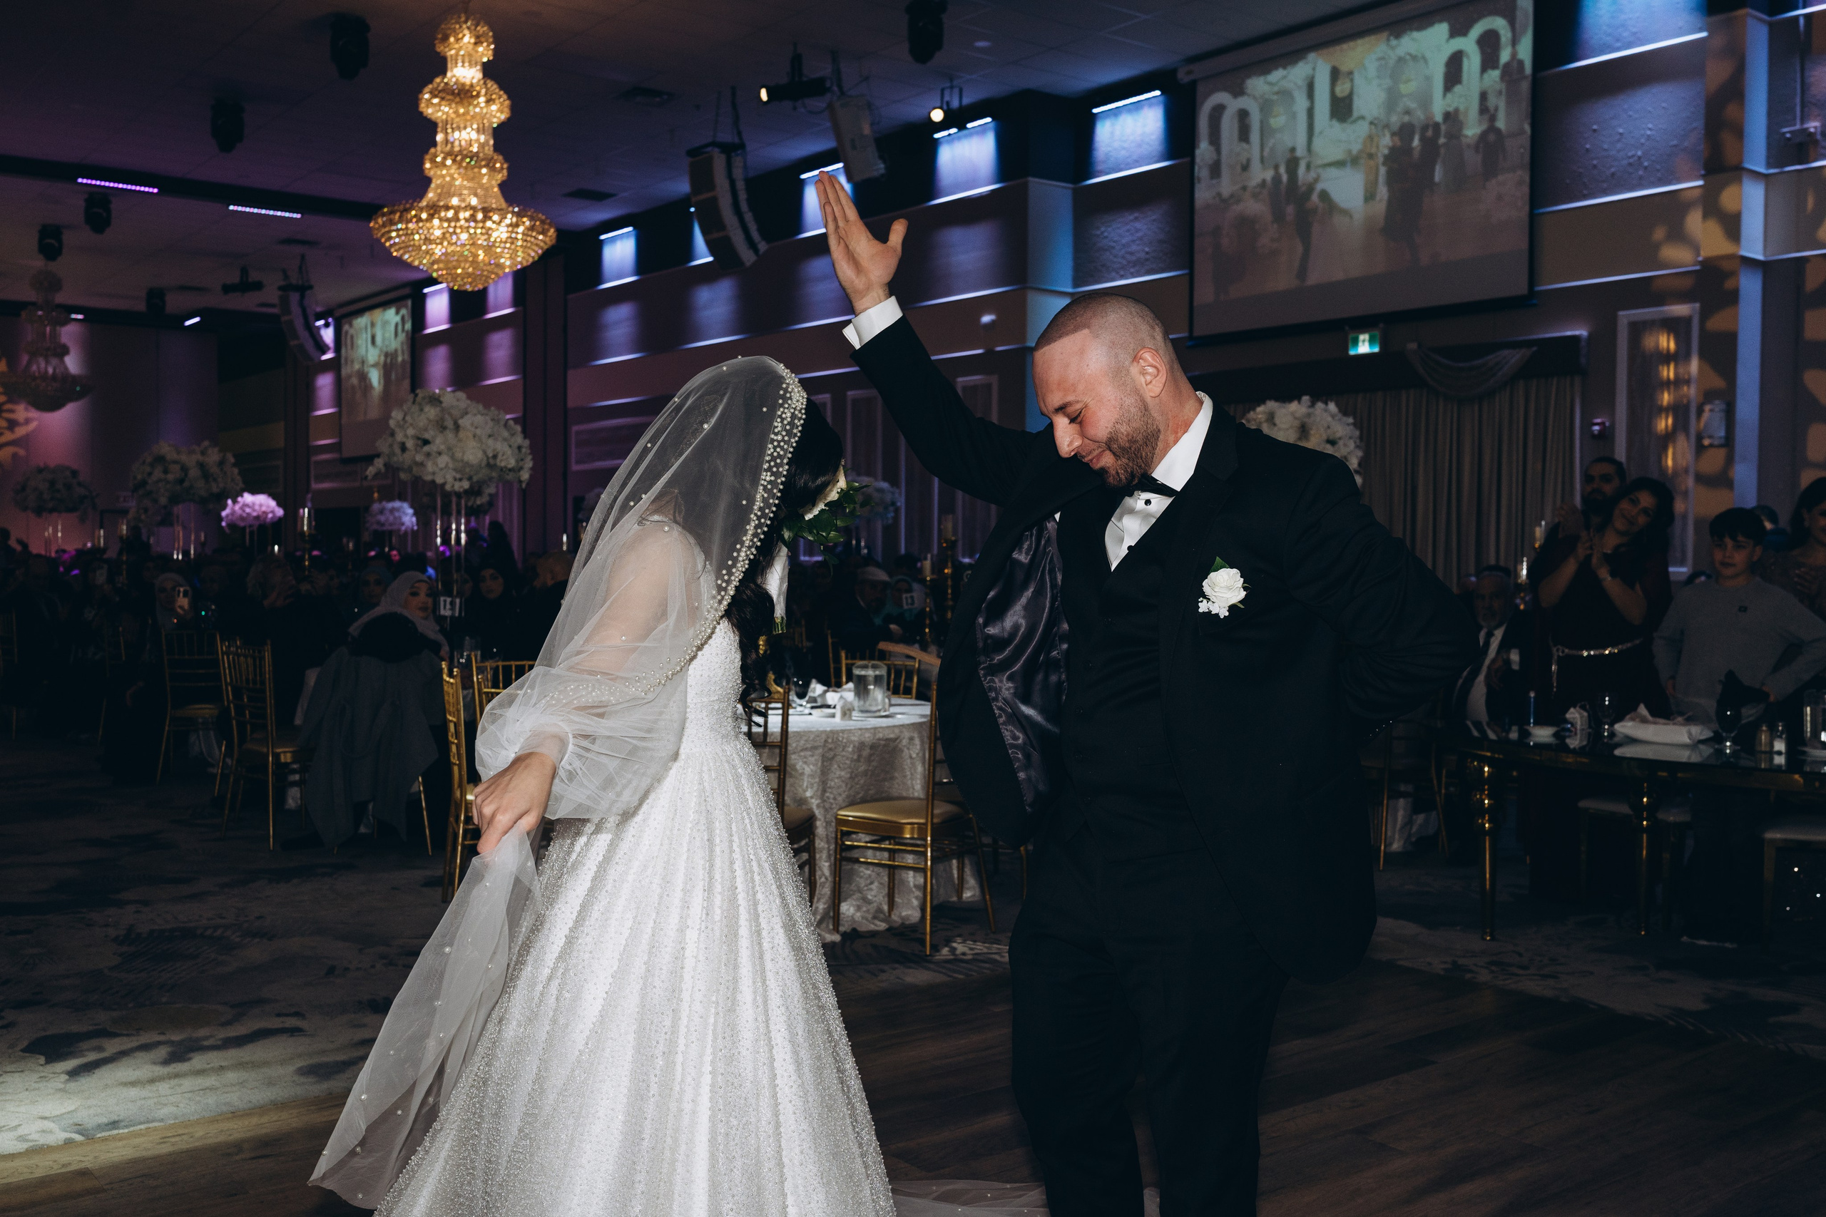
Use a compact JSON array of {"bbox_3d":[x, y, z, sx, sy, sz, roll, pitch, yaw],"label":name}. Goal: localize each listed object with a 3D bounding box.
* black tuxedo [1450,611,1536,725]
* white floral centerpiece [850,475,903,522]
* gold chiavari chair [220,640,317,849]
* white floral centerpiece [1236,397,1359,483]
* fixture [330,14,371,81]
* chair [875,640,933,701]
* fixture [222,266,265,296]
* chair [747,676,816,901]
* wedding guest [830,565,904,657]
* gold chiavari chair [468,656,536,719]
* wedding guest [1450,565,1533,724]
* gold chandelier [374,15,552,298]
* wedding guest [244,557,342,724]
[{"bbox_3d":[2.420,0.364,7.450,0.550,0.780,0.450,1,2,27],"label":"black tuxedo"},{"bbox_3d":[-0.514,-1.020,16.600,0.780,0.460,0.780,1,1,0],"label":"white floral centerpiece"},{"bbox_3d":[-2.847,0.606,8.119,0.400,0.920,0.450,2,2,43],"label":"gold chiavari chair"},{"bbox_3d":[1.888,-0.795,8.782,0.720,0.500,0.720,1,1,0],"label":"white floral centerpiece"},{"bbox_3d":[-4.914,-4.904,15.520,0.360,0.550,0.340,0,2,-37],"label":"fixture"},{"bbox_3d":[-0.245,0.664,7.600,0.410,0.930,0.480,1,2,28],"label":"chair"},{"bbox_3d":[-10.678,-5.227,28.301,0.680,0.500,0.280,0,2,-31],"label":"fixture"},{"bbox_3d":[-0.590,0.713,6.120,0.410,0.930,0.480,0,2,2],"label":"chair"},{"bbox_3d":[-0.280,0.403,9.800,0.580,1.280,0.700,-1,2,-30],"label":"wedding guest"},{"bbox_3d":[-1.620,0.661,7.530,0.410,0.930,0.480,-1,2,-30],"label":"gold chiavari chair"},{"bbox_3d":[2.615,0.467,8.034,0.580,1.320,0.780,2,2,33],"label":"wedding guest"},{"bbox_3d":[-3.215,-3.279,12.700,1.330,1.980,1.330,0,2,-14],"label":"gold chandelier"},{"bbox_3d":[-2.935,0.405,8.514,0.750,1.300,0.550,0,2,-21],"label":"wedding guest"}]

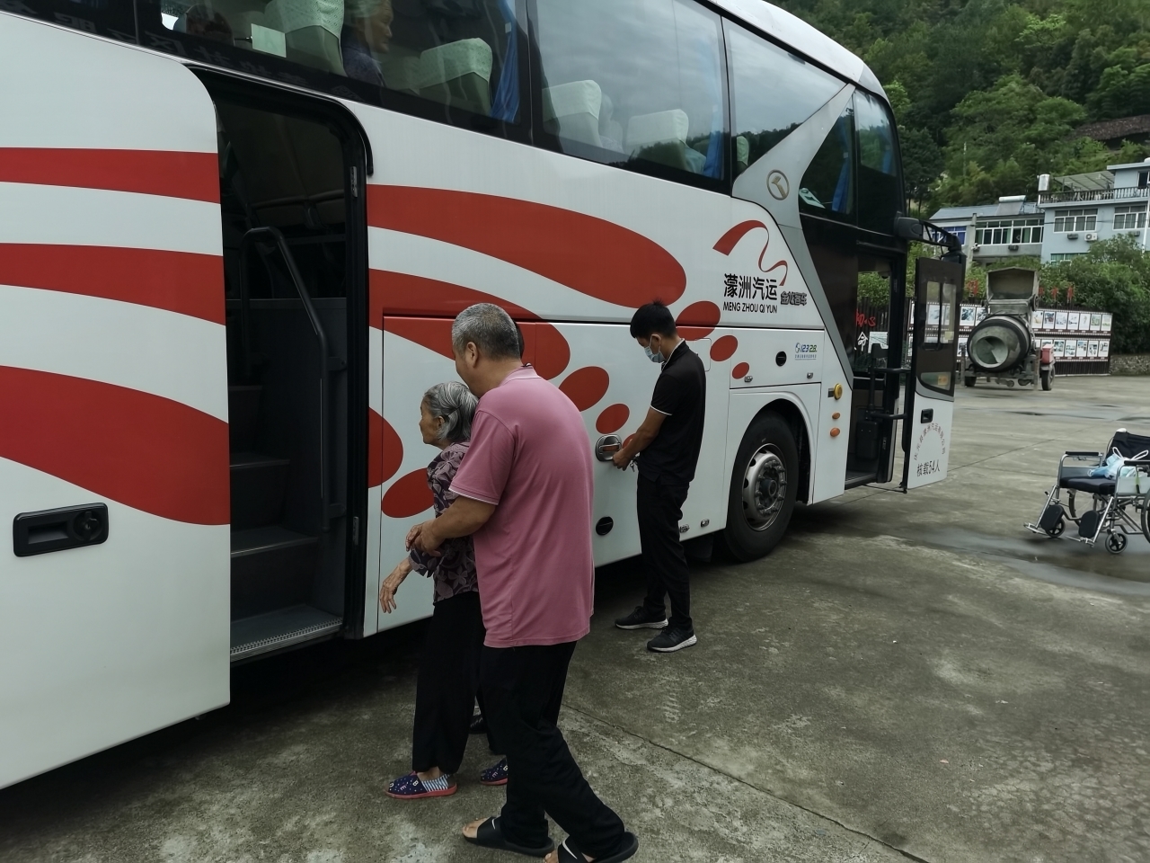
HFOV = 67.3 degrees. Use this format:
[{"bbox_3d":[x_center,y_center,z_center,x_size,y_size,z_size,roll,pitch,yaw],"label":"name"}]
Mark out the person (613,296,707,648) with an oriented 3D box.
[{"bbox_3d":[0.430,0.215,4.390,0.500,1.710,0.500,0,7,-10],"label":"person"}]

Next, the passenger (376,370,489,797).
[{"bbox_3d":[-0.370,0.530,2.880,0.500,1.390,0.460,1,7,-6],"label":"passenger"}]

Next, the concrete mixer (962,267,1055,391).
[{"bbox_3d":[11.200,-2.650,22.400,2.050,3.050,2.500,7,9,38],"label":"concrete mixer"}]

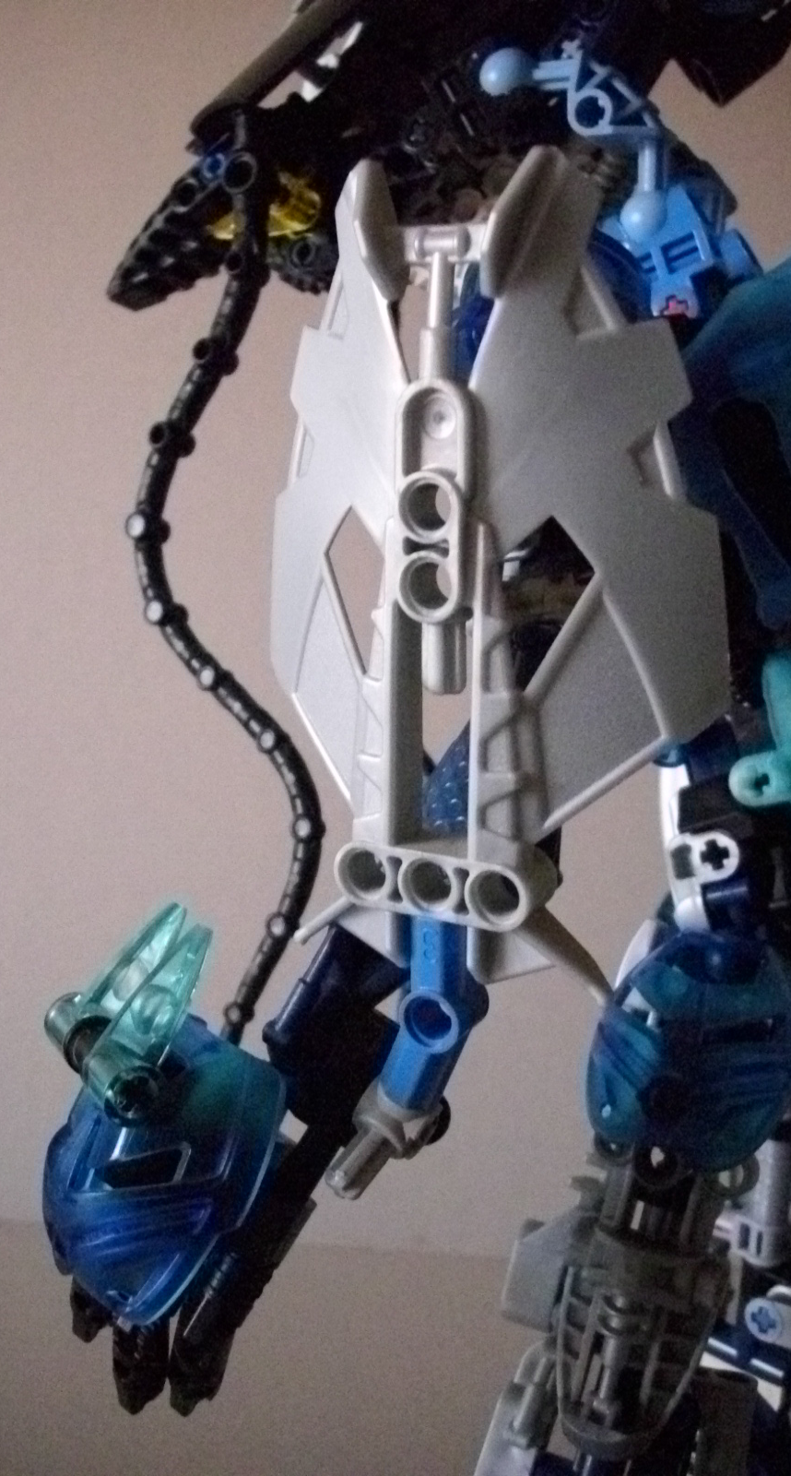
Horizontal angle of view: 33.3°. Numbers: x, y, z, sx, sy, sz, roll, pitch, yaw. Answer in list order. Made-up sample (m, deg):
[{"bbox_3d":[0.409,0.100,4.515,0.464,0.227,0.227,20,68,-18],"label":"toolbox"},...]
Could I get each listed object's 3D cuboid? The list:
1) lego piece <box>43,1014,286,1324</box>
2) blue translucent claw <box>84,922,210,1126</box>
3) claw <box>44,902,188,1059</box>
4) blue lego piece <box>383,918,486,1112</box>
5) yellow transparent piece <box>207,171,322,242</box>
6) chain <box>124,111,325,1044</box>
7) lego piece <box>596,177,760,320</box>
[{"bbox_3d":[-0.029,0.053,0.164,0.028,0.036,0.017,19,16,30],"label":"lego piece"},{"bbox_3d":[-0.028,0.033,0.154,0.007,0.024,0.008,32,-7,-33],"label":"blue translucent claw"},{"bbox_3d":[-0.034,0.031,0.167,0.007,0.024,0.008,42,-13,-32],"label":"claw"},{"bbox_3d":[0.004,0.029,0.142,0.010,0.025,0.008,21,24,25],"label":"blue lego piece"},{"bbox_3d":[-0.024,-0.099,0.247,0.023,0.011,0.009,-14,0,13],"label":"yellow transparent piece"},{"bbox_3d":[-0.029,-0.027,0.222,0.033,0.159,0.025,-1,-6,11],"label":"chain"},{"bbox_3d":[0.048,-0.082,0.221,0.024,0.024,0.018,-22,-3,19],"label":"lego piece"}]

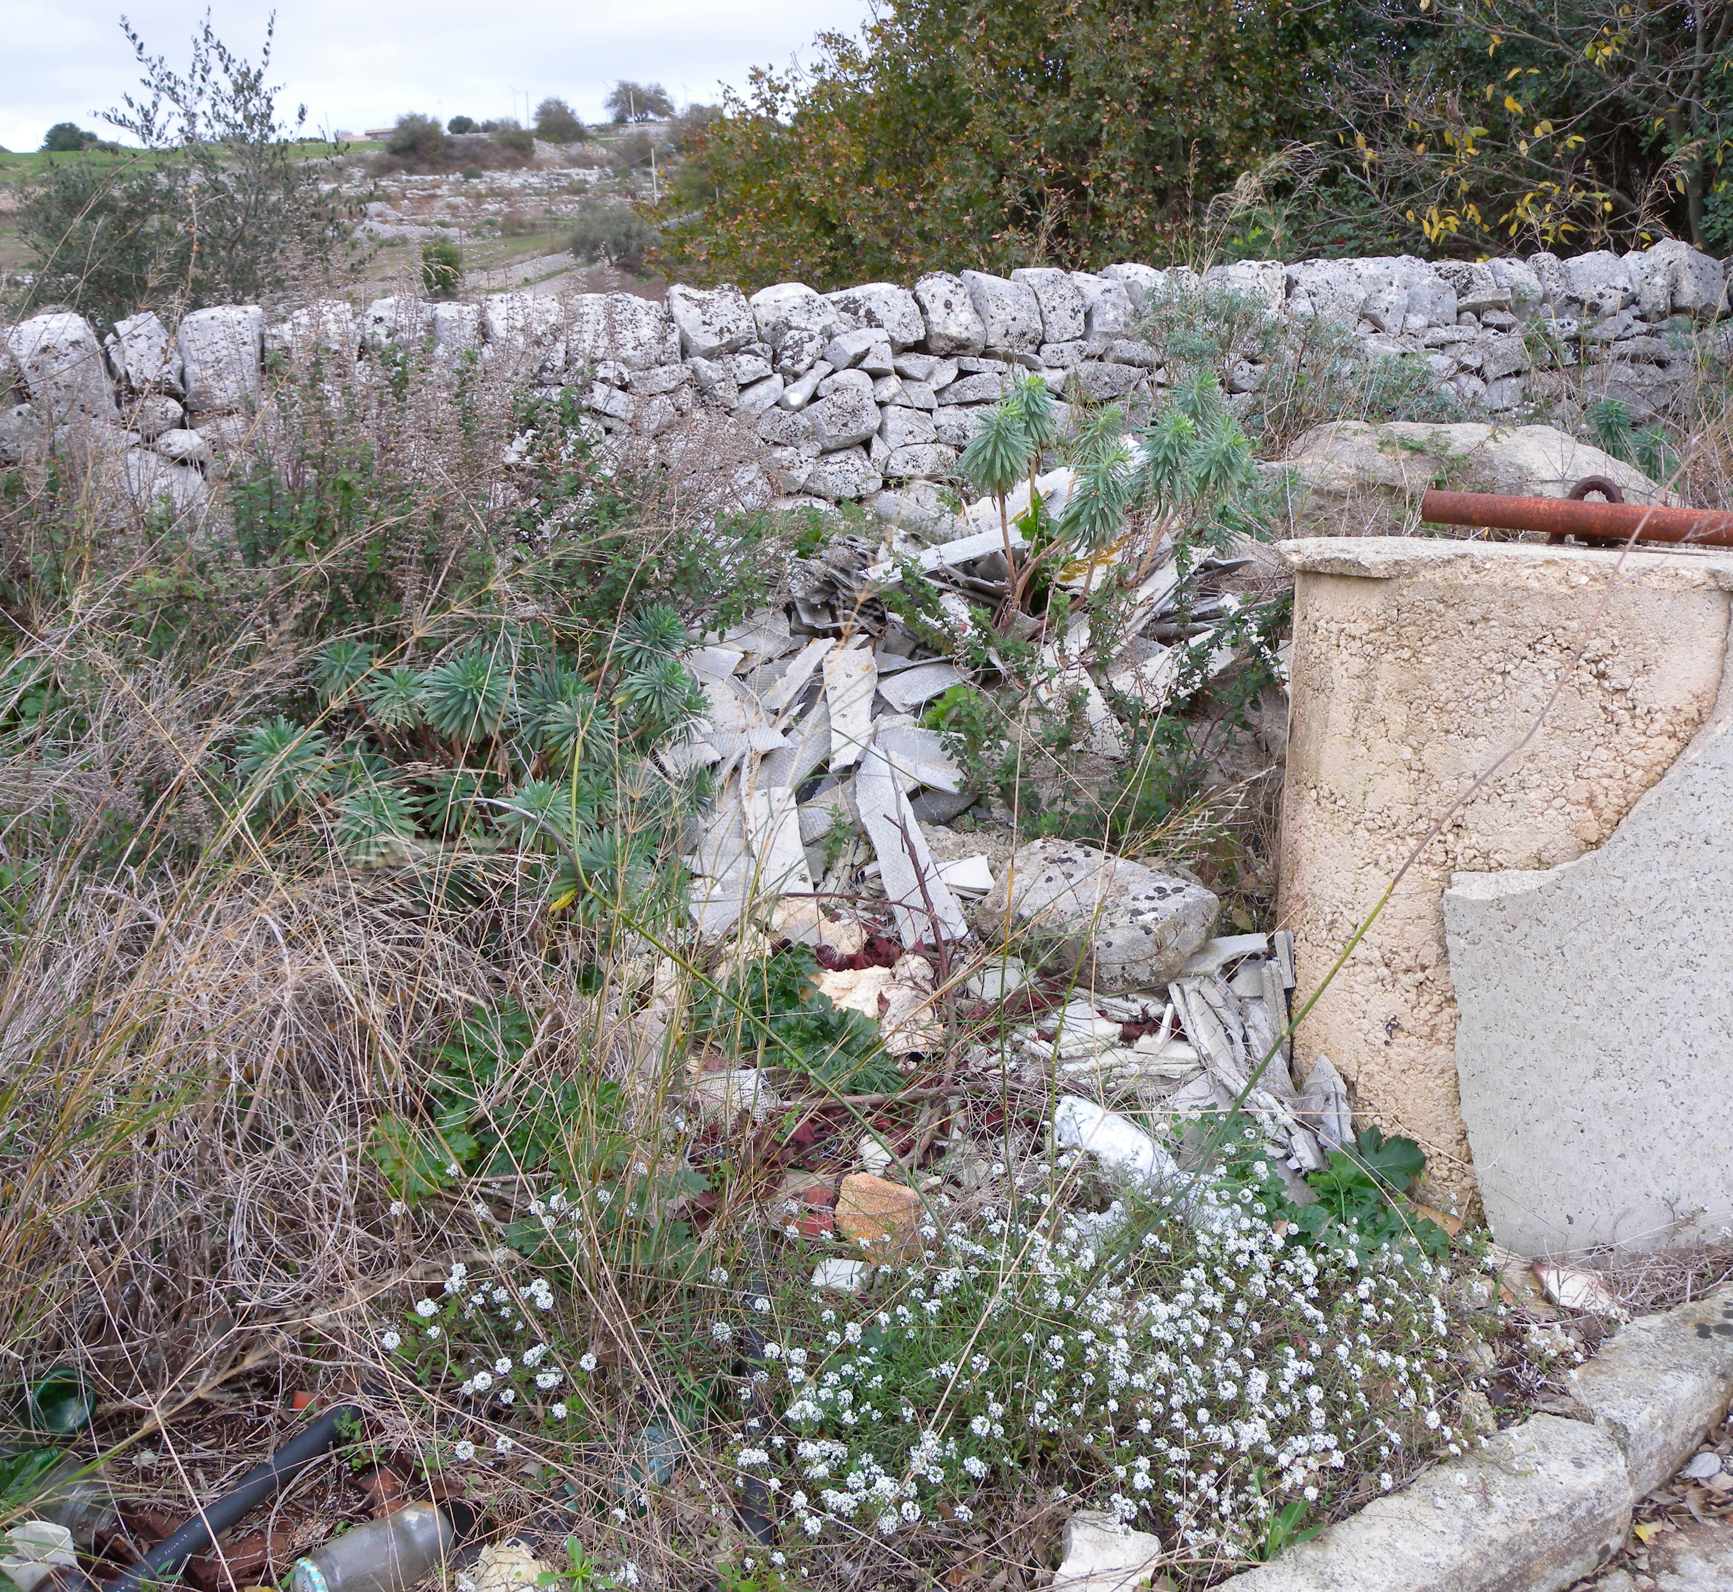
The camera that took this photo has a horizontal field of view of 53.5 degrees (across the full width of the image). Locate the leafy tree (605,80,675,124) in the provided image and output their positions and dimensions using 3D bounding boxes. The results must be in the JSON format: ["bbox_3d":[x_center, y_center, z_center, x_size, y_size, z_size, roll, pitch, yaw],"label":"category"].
[{"bbox_3d":[-21.753,-66.692,165.000,6.693,4.143,6.358,0,12,0],"label":"leafy tree"}]

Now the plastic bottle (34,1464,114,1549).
[{"bbox_3d":[-0.968,0.833,2.071,0.220,0.070,0.070,10,15,40],"label":"plastic bottle"}]

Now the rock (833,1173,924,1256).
[{"bbox_3d":[0.020,0.639,2.620,0.134,0.115,0.110,0,12,0],"label":"rock"}]

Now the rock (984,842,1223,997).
[{"bbox_3d":[0.478,0.242,3.500,0.480,0.230,0.360,0,12,0],"label":"rock"}]

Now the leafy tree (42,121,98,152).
[{"bbox_3d":[-76.572,-63.425,165.000,5.418,3.028,5.147,0,12,0],"label":"leafy tree"}]

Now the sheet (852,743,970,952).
[{"bbox_3d":[0.077,0.106,3.790,0.125,0.030,0.594,-3,43,-14],"label":"sheet"}]

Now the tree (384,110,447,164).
[{"bbox_3d":[-34.151,-49.783,130.000,4.646,4.269,4.413,0,12,0],"label":"tree"}]

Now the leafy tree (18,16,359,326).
[{"bbox_3d":[-3.955,-3.376,10.000,1.980,2.400,1.850,0,12,0],"label":"leafy tree"}]

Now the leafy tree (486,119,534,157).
[{"bbox_3d":[-29.003,-53.680,140.000,4.056,3.110,3.854,0,12,0],"label":"leafy tree"}]

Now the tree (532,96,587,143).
[{"bbox_3d":[-26.801,-59.035,150.000,4.491,4.056,4.266,0,12,0],"label":"tree"}]

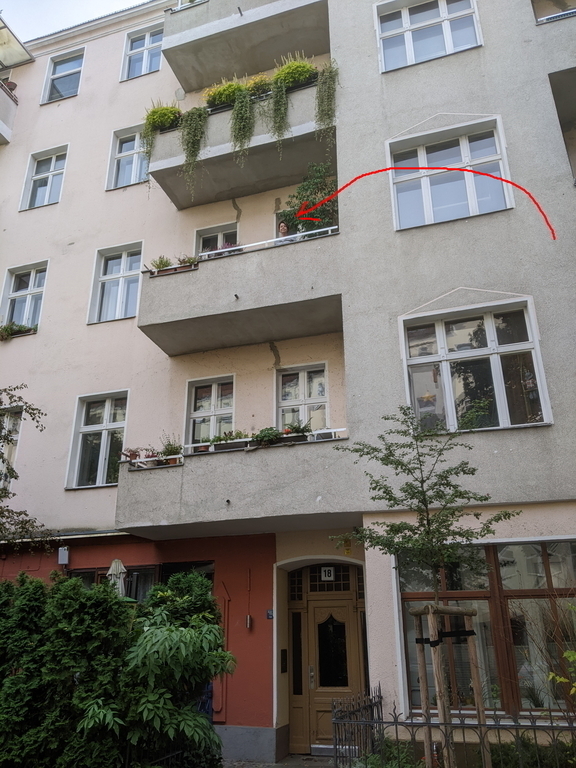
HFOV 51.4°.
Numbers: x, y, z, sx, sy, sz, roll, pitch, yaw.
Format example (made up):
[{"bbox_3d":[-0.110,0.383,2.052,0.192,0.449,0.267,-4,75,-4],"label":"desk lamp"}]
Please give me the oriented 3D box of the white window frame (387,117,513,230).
[{"bbox_3d":[2.680,-3.472,10.034,1.874,1.940,0.253,-7,-25,16],"label":"white window frame"}]

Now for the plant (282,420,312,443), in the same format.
[{"bbox_3d":[0.126,0.707,8.898,0.454,0.275,0.250,-7,-23,17],"label":"plant"}]

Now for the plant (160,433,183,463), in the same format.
[{"bbox_3d":[-1.845,1.023,9.493,0.291,0.480,0.280,0,-22,0],"label":"plant"}]

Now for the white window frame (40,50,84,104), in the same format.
[{"bbox_3d":[-5.842,-8.028,15.734,1.150,1.711,0.200,-7,-23,17],"label":"white window frame"}]

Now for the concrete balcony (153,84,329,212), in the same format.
[{"bbox_3d":[-0.774,-4.836,12.406,3.888,1.217,1.222,-7,-25,16],"label":"concrete balcony"}]

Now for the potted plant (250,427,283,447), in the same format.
[{"bbox_3d":[-0.333,0.825,9.255,0.500,0.360,0.340,-7,-23,16],"label":"potted plant"}]

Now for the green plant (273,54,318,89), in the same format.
[{"bbox_3d":[0.145,-6.055,11.834,0.900,0.700,0.450,-7,-23,16],"label":"green plant"}]

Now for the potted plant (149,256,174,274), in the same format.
[{"bbox_3d":[-2.349,-2.175,11.149,0.500,0.380,0.280,-7,-23,16],"label":"potted plant"}]

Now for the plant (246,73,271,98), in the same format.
[{"bbox_3d":[-0.553,-5.803,11.647,0.484,0.401,0.300,-7,-23,17],"label":"plant"}]

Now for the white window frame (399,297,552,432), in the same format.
[{"bbox_3d":[2.569,-0.211,8.388,1.868,1.858,0.220,-7,-23,17],"label":"white window frame"}]

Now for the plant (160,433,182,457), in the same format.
[{"bbox_3d":[-1.892,1.075,9.701,0.400,0.520,0.350,-7,-23,16],"label":"plant"}]

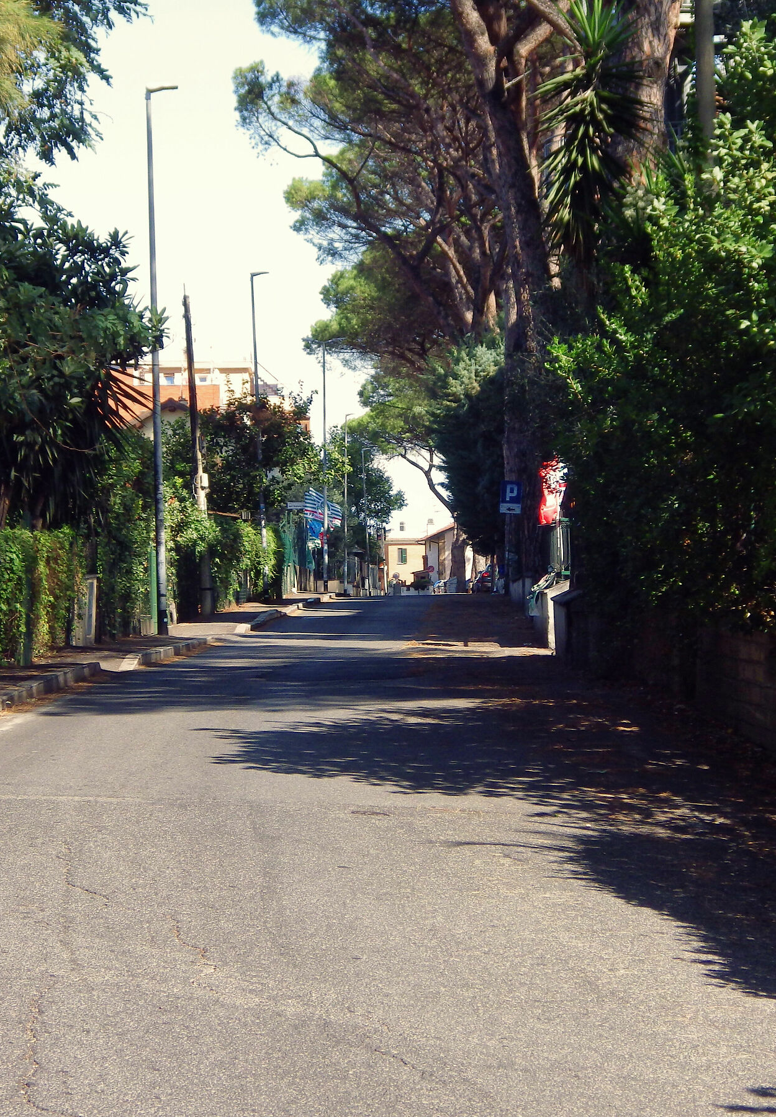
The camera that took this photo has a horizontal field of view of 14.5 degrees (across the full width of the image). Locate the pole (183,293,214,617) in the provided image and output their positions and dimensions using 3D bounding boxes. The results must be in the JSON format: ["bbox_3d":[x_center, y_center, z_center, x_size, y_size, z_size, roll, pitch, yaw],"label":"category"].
[{"bbox_3d":[-3.540,-1.950,57.200,0.330,6.050,0.260,-4,0,0],"label":"pole"}]

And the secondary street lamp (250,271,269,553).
[{"bbox_3d":[-3.157,-3.014,75.000,0.500,8.000,0.160,-2,0,1],"label":"secondary street lamp"}]

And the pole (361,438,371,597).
[{"bbox_3d":[-1.172,-2.005,162.000,0.500,8.000,0.180,-2,0,1],"label":"pole"}]

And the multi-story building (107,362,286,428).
[{"bbox_3d":[-12.923,-6.208,205.000,13.500,13.000,11.000,-1,0,0],"label":"multi-story building"}]

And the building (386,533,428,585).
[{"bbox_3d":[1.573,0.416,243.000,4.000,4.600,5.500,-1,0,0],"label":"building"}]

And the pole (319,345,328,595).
[{"bbox_3d":[-2.003,-2.939,98.300,0.300,8.000,0.160,-1,0,1],"label":"pole"}]

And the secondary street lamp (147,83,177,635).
[{"bbox_3d":[-3.312,-2.903,44.700,0.500,8.000,0.160,-2,0,1],"label":"secondary street lamp"}]

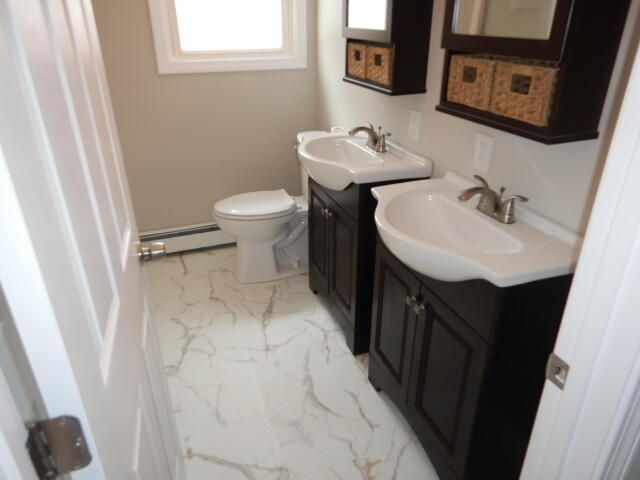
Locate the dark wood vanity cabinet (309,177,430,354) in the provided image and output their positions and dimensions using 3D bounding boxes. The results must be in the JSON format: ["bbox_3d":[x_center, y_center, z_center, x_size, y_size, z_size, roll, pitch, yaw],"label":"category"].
[{"bbox_3d":[0.193,-0.004,2.136,0.306,0.814,0.629,-10,28,-17],"label":"dark wood vanity cabinet"}]

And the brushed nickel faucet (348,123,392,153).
[{"bbox_3d":[0.196,-0.432,1.898,0.170,0.107,0.210,-10,28,-17],"label":"brushed nickel faucet"}]

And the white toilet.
[{"bbox_3d":[-0.215,-0.171,2.561,0.767,0.750,0.460,-10,28,-17],"label":"white toilet"}]

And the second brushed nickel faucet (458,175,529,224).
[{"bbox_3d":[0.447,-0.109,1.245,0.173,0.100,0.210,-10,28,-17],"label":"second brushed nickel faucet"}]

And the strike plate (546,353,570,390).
[{"bbox_3d":[0.412,0.228,0.763,0.006,0.054,0.036,-10,28,-17],"label":"strike plate"}]

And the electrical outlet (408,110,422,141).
[{"bbox_3d":[0.382,-0.462,1.800,0.008,0.115,0.076,-10,28,-17],"label":"electrical outlet"}]

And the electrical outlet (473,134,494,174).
[{"bbox_3d":[0.525,-0.278,1.430,0.008,0.115,0.076,-10,28,-17],"label":"electrical outlet"}]

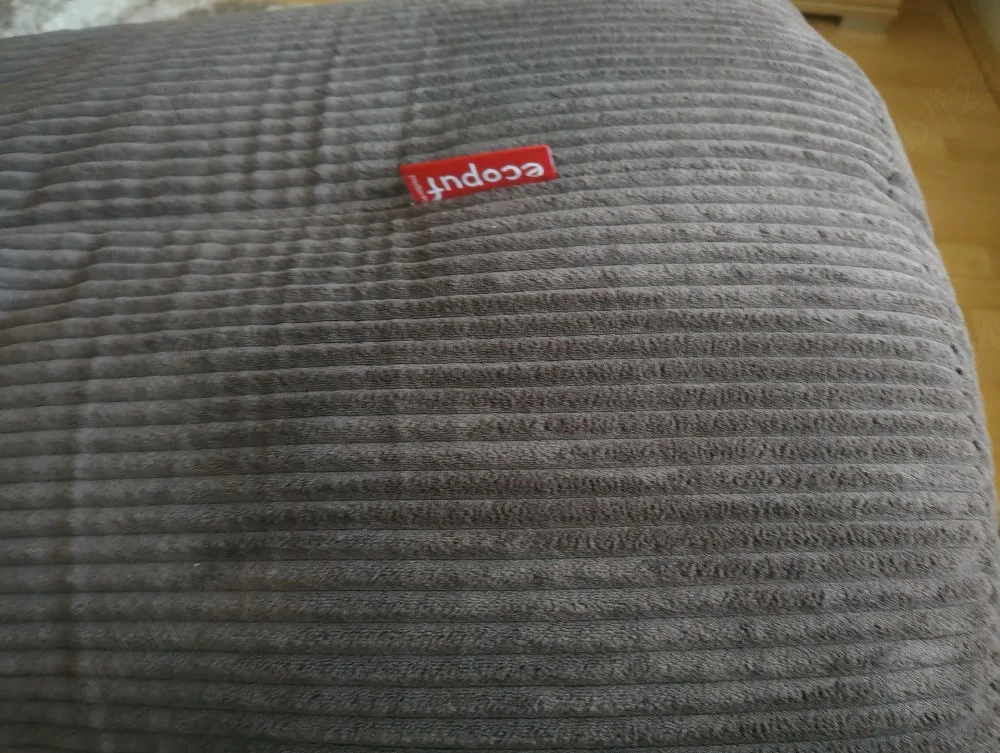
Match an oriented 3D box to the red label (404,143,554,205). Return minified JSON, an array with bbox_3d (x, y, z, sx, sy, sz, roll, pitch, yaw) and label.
[{"bbox_3d":[-0.009,-0.091,0.310,0.067,0.003,0.022,-12,64,-10],"label":"red label"}]

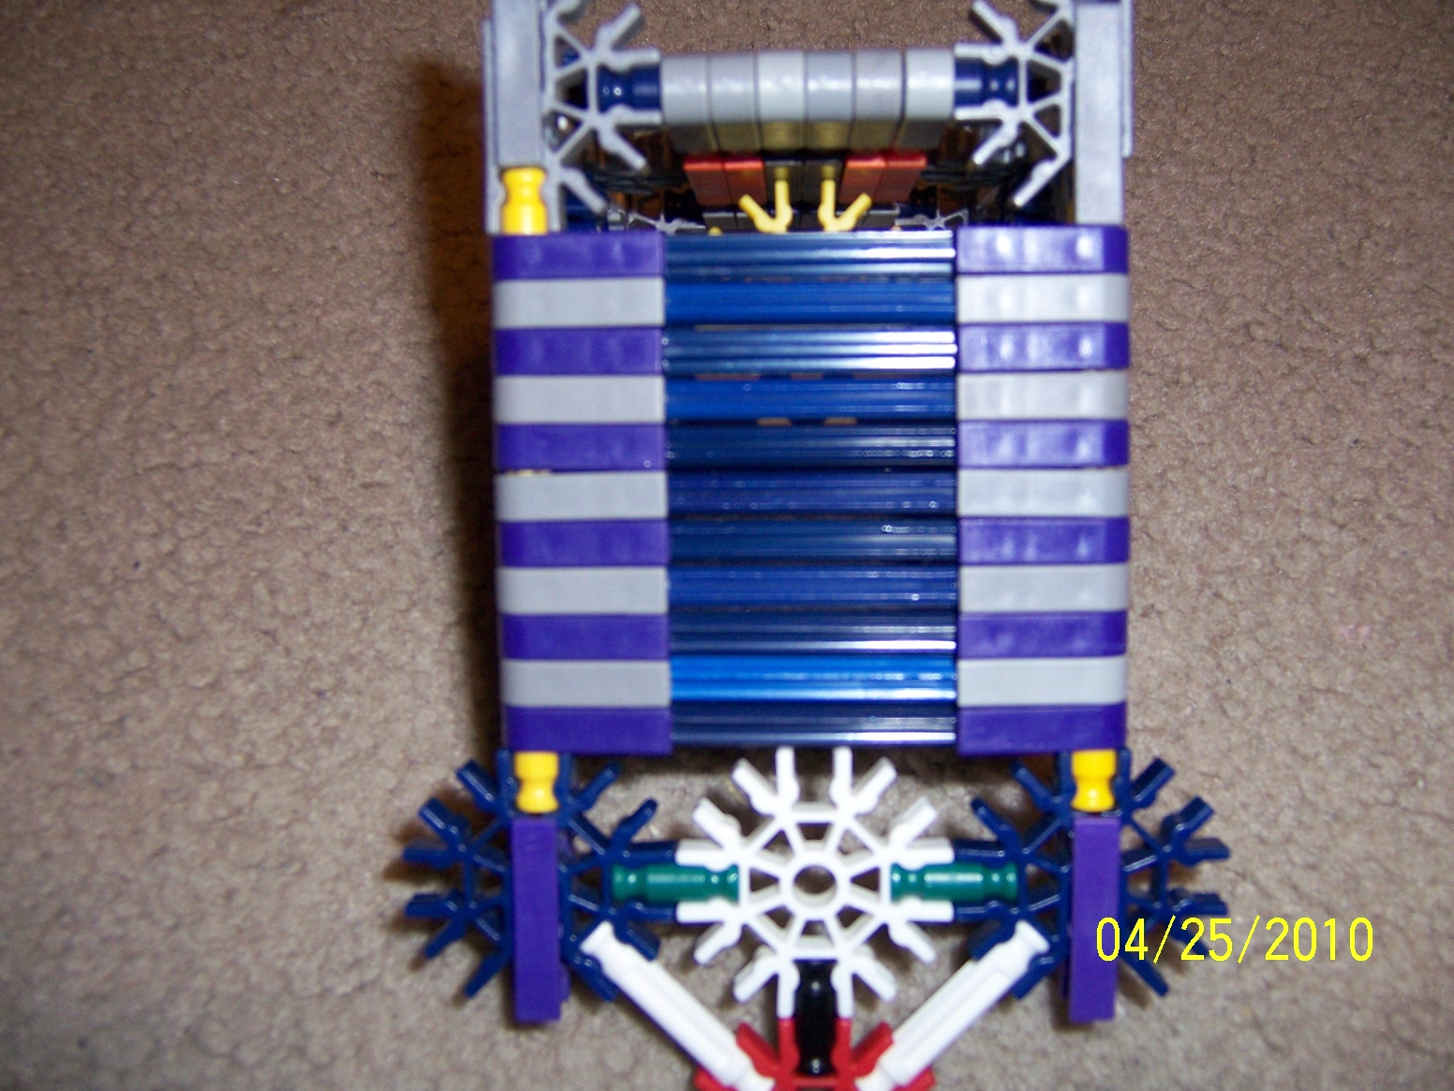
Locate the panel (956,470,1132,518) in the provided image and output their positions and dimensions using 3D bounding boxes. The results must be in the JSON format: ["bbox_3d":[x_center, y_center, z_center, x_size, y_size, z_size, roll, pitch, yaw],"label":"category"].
[{"bbox_3d":[0.041,-0.007,0.183,0.022,0.009,0.006,-1,94,0],"label":"panel"}]

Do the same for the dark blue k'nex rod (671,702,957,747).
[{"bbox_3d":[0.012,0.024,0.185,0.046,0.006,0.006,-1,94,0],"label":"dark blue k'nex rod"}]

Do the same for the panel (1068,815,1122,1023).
[{"bbox_3d":[0.049,0.049,0.193,0.006,0.018,0.028,0,94,1],"label":"panel"}]

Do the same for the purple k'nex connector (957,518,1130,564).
[{"bbox_3d":[0.041,-0.001,0.187,0.022,0.015,0.006,0,94,1],"label":"purple k'nex connector"}]

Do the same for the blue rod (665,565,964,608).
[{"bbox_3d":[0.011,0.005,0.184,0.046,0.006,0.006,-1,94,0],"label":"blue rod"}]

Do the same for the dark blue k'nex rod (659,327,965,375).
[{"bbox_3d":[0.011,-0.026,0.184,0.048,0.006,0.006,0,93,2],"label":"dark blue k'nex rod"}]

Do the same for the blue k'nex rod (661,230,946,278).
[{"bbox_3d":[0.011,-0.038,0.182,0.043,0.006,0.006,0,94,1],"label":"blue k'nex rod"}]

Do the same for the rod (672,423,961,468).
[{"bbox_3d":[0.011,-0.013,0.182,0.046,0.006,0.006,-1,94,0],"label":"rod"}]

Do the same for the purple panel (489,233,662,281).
[{"bbox_3d":[-0.019,-0.038,0.185,0.022,0.012,0.006,-1,94,0],"label":"purple panel"}]

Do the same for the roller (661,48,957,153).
[{"bbox_3d":[0.011,-0.060,0.186,0.037,0.023,0.009,-1,94,0],"label":"roller"}]

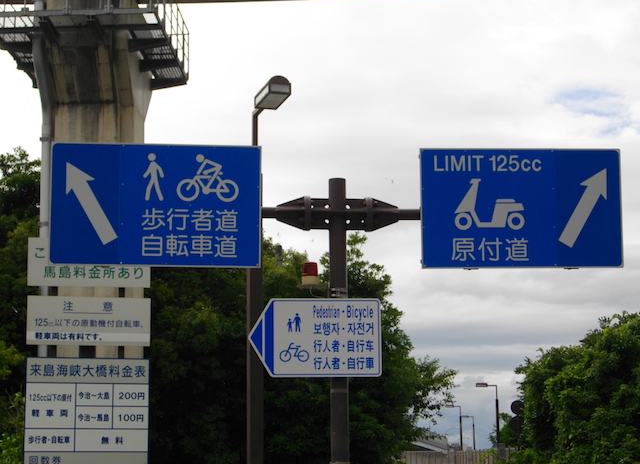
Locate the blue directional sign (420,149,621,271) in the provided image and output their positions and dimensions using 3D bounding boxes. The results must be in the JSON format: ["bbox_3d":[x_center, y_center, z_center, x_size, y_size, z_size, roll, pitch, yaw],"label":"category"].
[{"bbox_3d":[1.819,-0.210,12.810,1.830,1.080,0.060,0,-8,-5],"label":"blue directional sign"}]

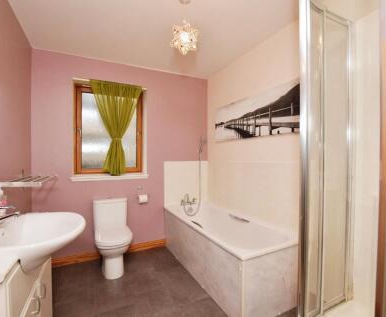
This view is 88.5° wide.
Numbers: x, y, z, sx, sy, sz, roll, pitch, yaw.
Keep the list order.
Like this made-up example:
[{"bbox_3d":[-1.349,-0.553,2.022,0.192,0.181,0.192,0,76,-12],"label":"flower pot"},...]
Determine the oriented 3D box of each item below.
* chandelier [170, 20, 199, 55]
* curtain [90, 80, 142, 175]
[{"bbox_3d":[-0.064,-0.925,1.520,0.225,0.230,0.225,0,0,0],"label":"chandelier"},{"bbox_3d":[-0.989,-0.371,2.581,0.628,1.178,0.080,0,0,-25],"label":"curtain"}]

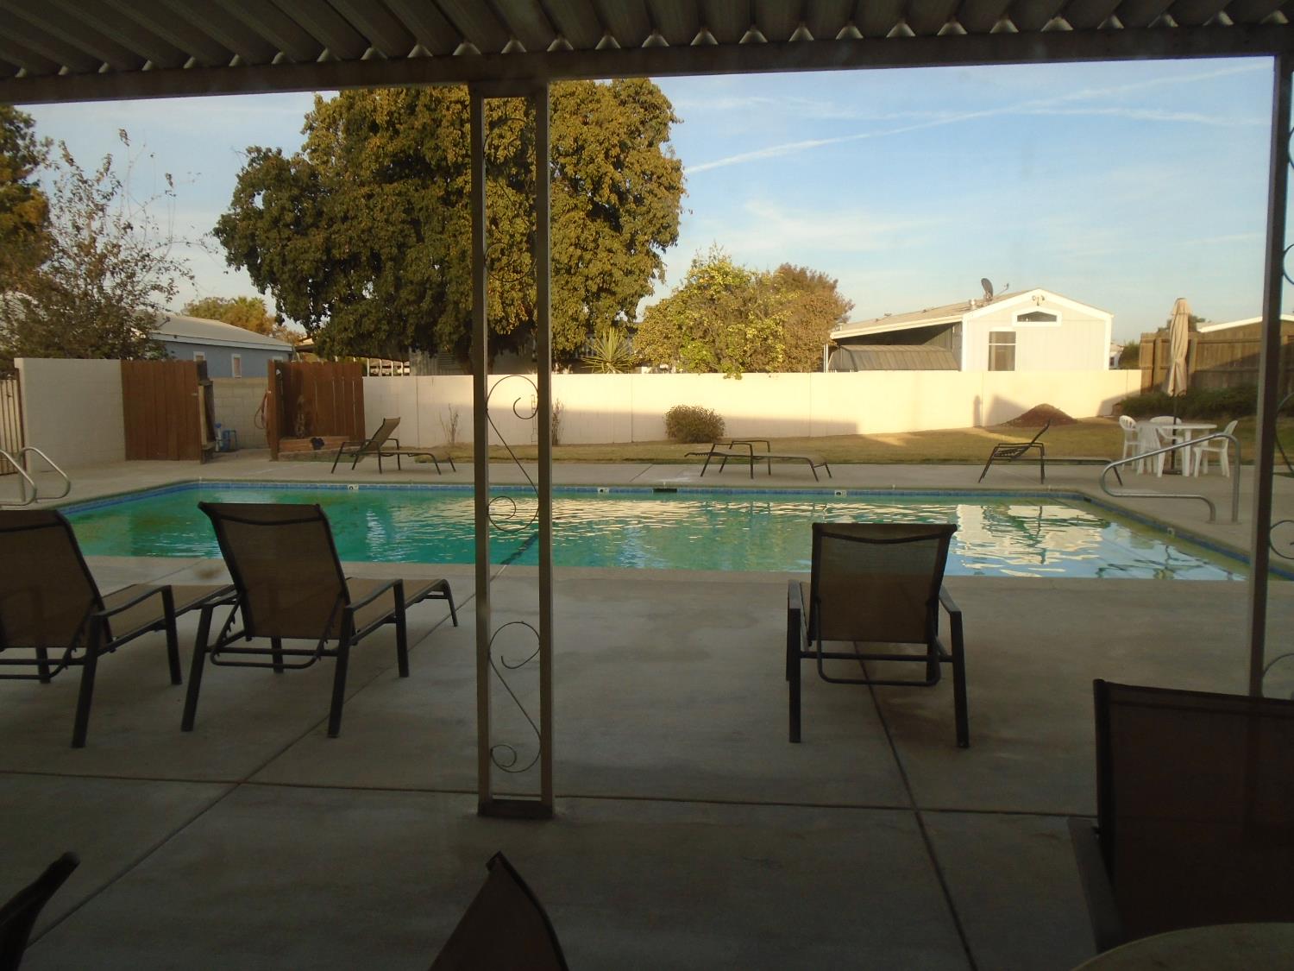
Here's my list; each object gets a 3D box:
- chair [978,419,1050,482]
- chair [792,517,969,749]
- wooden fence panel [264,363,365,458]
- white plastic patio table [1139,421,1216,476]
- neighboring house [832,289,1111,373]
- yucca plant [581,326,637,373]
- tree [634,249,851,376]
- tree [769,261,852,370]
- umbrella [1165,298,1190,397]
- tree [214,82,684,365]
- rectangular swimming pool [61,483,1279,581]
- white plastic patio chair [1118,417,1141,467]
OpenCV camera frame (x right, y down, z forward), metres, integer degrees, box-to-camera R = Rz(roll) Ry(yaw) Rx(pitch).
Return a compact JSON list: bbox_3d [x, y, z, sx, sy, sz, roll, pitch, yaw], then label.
[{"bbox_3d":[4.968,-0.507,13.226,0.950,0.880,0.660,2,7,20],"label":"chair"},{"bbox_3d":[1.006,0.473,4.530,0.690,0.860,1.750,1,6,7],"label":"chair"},{"bbox_3d":[-5.693,-1.292,16.662,1.638,1.618,0.120,1,7,6],"label":"wooden fence panel"},{"bbox_3d":[7.467,-0.523,13.699,1.060,0.720,1.060,2,7,17],"label":"white plastic patio table"},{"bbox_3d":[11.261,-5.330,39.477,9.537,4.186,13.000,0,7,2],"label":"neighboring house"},{"bbox_3d":[-0.913,-2.592,23.649,1.350,2.533,1.350,0,7,0],"label":"yucca plant"},{"bbox_3d":[2.261,-3.427,23.265,5.100,4.500,4.400,0,6,5],"label":"tree"},{"bbox_3d":[4.129,-3.473,24.770,2.400,4.250,2.400,1,6,9],"label":"tree"},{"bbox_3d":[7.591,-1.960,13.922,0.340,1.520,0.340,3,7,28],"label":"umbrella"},{"bbox_3d":[-5.377,-6.422,26.454,12.400,9.800,10.500,-1,6,-11],"label":"tree"},{"bbox_3d":[-0.761,1.038,10.132,11.463,1.500,5.352,1,7,6],"label":"rectangular swimming pool"},{"bbox_3d":[7.448,-0.659,14.669,0.560,0.850,0.560,5,8,39],"label":"white plastic patio chair"}]

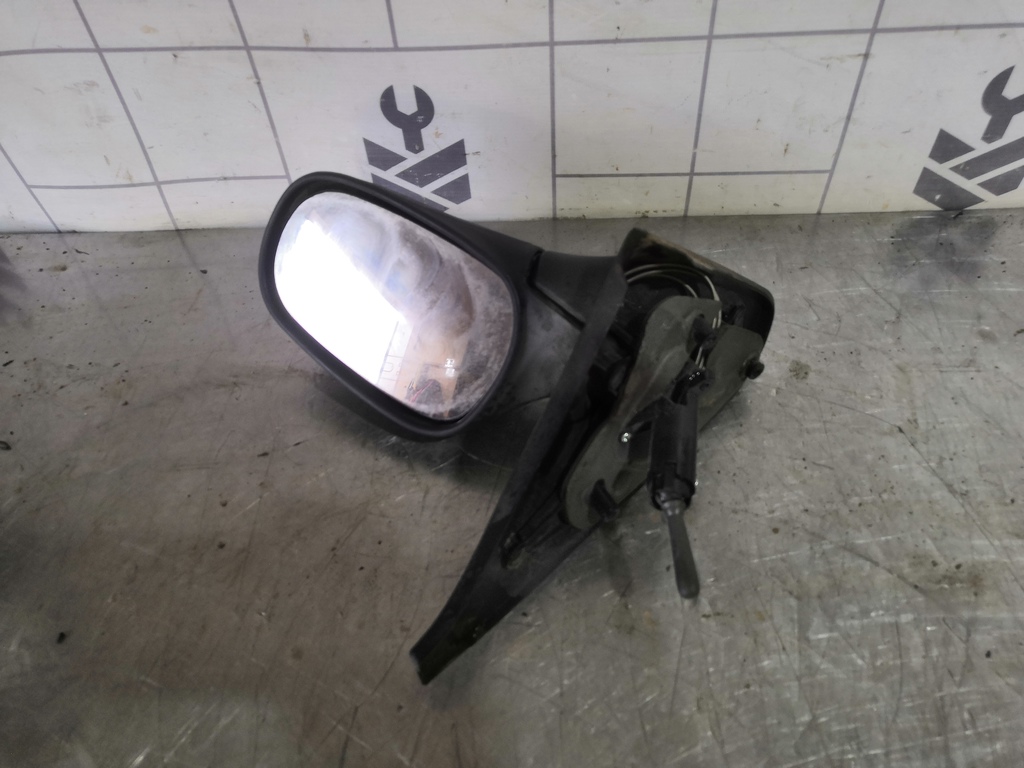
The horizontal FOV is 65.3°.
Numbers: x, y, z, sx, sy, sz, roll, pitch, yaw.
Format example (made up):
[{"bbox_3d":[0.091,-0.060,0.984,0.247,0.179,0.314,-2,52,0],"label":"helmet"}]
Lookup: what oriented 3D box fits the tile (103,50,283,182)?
[{"bbox_3d":[-0.232,-0.199,0.596,0.102,0.102,0.008,0,48,4],"label":"tile"}]

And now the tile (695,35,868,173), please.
[{"bbox_3d":[0.187,-0.198,0.569,0.102,0.102,0.008,0,48,4],"label":"tile"}]

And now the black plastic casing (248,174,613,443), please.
[{"bbox_3d":[-0.045,-0.050,0.485,0.188,0.095,0.122,30,95,4],"label":"black plastic casing"}]

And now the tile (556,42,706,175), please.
[{"bbox_3d":[0.082,-0.199,0.576,0.102,0.102,0.008,0,48,4],"label":"tile"}]

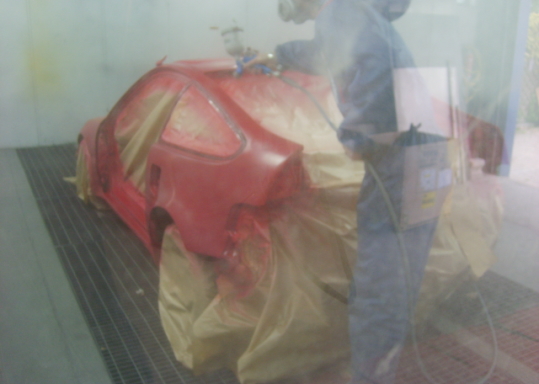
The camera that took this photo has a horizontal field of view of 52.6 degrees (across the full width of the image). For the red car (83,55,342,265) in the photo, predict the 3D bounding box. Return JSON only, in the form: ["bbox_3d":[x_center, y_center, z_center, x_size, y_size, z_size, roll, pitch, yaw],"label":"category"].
[{"bbox_3d":[-0.363,-0.344,4.245,1.680,1.340,4.150,-8,17,-27],"label":"red car"}]

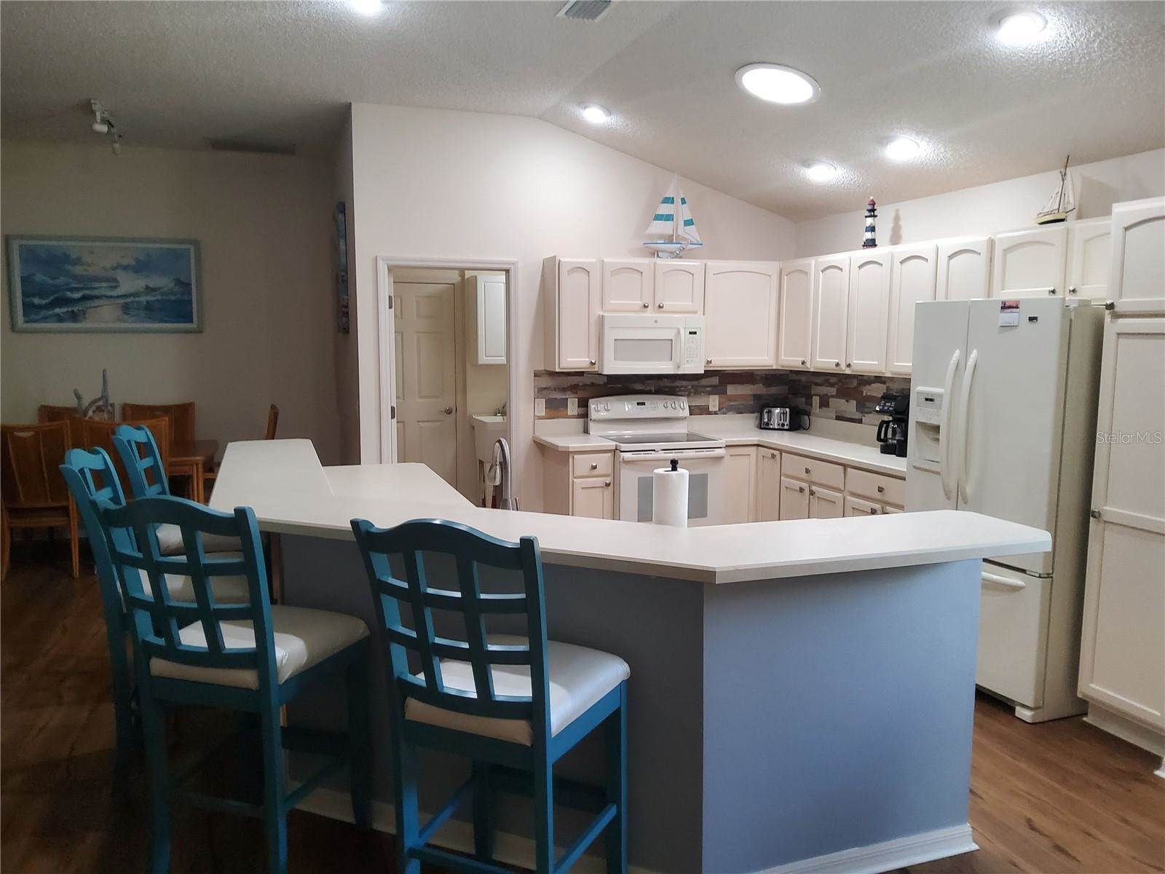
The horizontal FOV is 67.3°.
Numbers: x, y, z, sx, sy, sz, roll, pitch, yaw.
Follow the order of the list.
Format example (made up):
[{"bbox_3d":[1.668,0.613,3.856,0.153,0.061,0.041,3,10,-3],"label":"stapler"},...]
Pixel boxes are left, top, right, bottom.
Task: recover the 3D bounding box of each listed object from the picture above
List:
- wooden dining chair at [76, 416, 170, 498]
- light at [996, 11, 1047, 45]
[{"bbox_3d":[-3.125,0.380,6.068,0.500,1.050,0.580,-3,8,-24],"label":"wooden dining chair"},{"bbox_3d":[1.640,-1.526,3.284,0.195,0.050,0.195,16,1,-20],"label":"light"}]

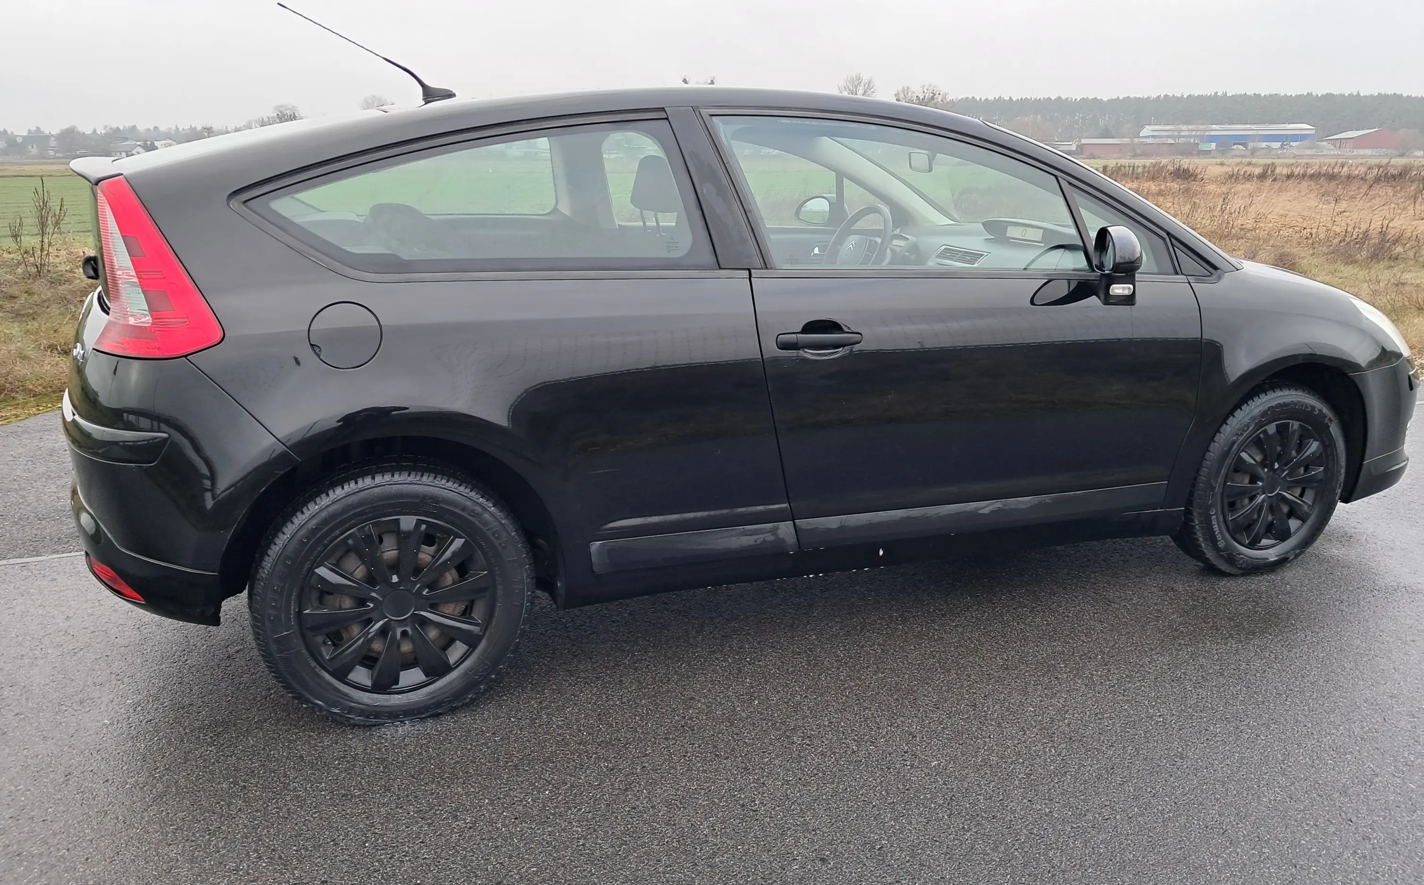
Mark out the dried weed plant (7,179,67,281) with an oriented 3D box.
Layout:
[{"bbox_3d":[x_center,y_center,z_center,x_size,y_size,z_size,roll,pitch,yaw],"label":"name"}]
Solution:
[{"bbox_3d":[-6.881,-2.160,11.204,0.540,0.981,0.500,-9,17,-30],"label":"dried weed plant"}]

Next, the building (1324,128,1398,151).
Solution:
[{"bbox_3d":[182.137,-83.154,309.155,14.500,7.200,20.000,2,15,8],"label":"building"}]

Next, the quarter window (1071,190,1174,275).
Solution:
[{"bbox_3d":[1.157,-0.597,3.132,0.300,0.270,0.040,-6,-6,-20],"label":"quarter window"}]

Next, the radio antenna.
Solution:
[{"bbox_3d":[-0.917,-1.042,2.981,0.445,0.245,0.045,-6,16,-20],"label":"radio antenna"}]

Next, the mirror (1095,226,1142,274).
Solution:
[{"bbox_3d":[1.056,-0.500,2.884,0.095,0.132,0.165,-1,15,-5],"label":"mirror"}]

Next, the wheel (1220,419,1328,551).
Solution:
[{"bbox_3d":[1.712,0.119,3.462,0.430,0.430,0.150,-6,16,-20],"label":"wheel"}]

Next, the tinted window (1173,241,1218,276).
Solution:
[{"bbox_3d":[1.403,-0.534,3.223,0.166,0.102,0.040,-8,17,-28],"label":"tinted window"}]

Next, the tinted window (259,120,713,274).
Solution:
[{"bbox_3d":[-0.466,-0.548,2.482,0.990,0.375,0.050,-6,-7,-20],"label":"tinted window"}]

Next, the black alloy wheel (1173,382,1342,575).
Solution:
[{"bbox_3d":[1.697,0.114,3.496,0.630,0.630,0.205,-6,16,-21],"label":"black alloy wheel"}]

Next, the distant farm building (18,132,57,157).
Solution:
[{"bbox_3d":[-166.915,-73.604,274.997,8.500,5.990,7.500,-3,15,-10],"label":"distant farm building"}]

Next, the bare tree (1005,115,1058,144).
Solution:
[{"bbox_3d":[88.963,-85.235,309.063,15.000,11.000,15.000,4,15,15],"label":"bare tree"}]

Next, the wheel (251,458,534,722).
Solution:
[{"bbox_3d":[-0.735,0.349,2.589,0.632,0.632,0.205,-6,16,-20],"label":"wheel"}]

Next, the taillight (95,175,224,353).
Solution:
[{"bbox_3d":[-1.154,-0.364,2.277,0.265,0.365,0.245,-6,16,-20],"label":"taillight"}]

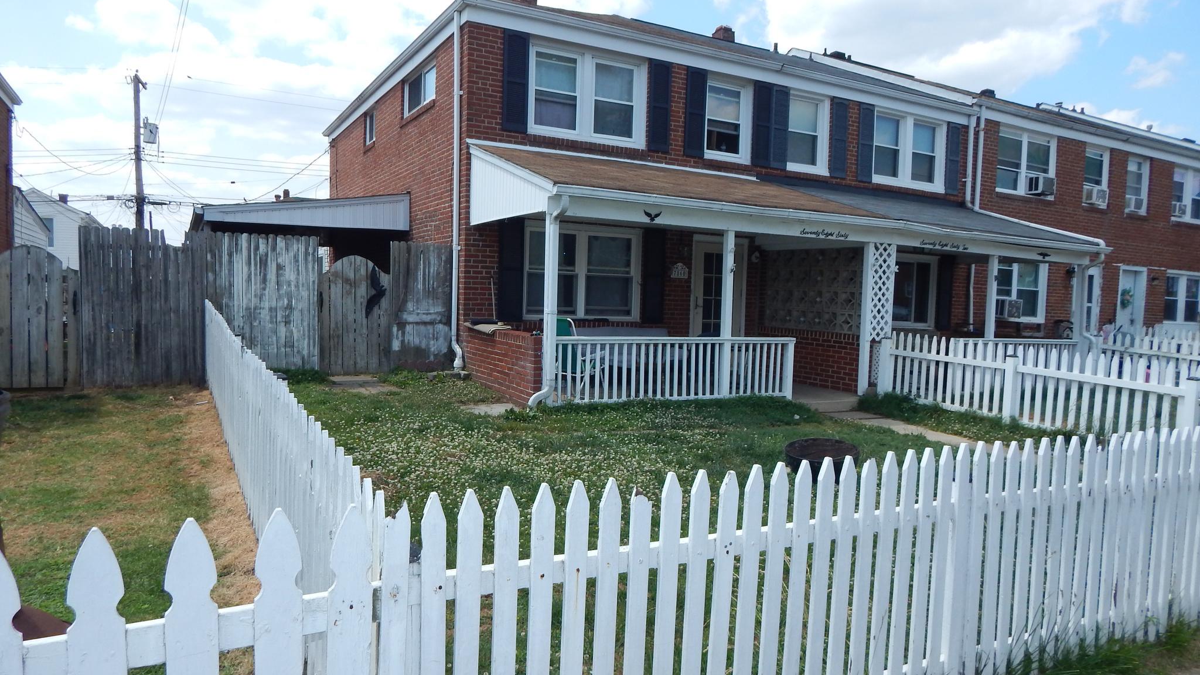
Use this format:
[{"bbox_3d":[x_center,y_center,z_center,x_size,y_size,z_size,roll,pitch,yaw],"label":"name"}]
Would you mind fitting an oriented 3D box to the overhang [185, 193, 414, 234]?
[{"bbox_3d":[-6.097,-2.150,14.472,3.074,0.735,6.935,0,4,-29],"label":"overhang"}]

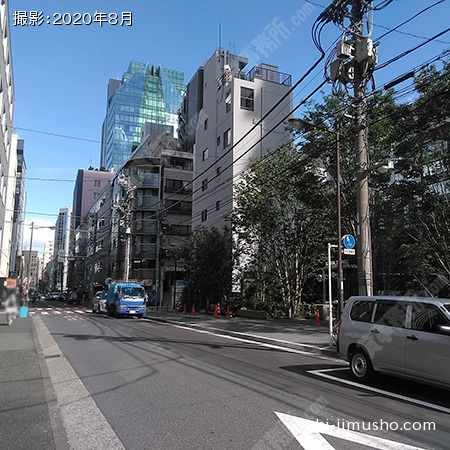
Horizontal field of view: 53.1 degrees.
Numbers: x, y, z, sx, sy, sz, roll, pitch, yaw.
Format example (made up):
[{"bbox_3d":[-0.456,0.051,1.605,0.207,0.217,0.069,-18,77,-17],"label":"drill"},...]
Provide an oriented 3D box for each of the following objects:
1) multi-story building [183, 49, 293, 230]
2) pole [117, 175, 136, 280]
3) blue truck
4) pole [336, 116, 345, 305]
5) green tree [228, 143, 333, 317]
[{"bbox_3d":[1.339,-3.674,41.249,5.800,23.000,9.800,5,-10,-24],"label":"multi-story building"},{"bbox_3d":[-8.802,1.449,41.199,1.600,12.511,1.100,5,-10,-23],"label":"pole"},{"bbox_3d":[-6.731,5.135,30.563,1.770,2.220,5.200,5,-10,-23],"label":"blue truck"},{"bbox_3d":[3.334,0.087,12.967,0.170,6.571,0.170,5,-10,-23],"label":"pole"},{"bbox_3d":[3.549,0.237,28.321,5.400,11.040,5.800,1,-9,0],"label":"green tree"}]

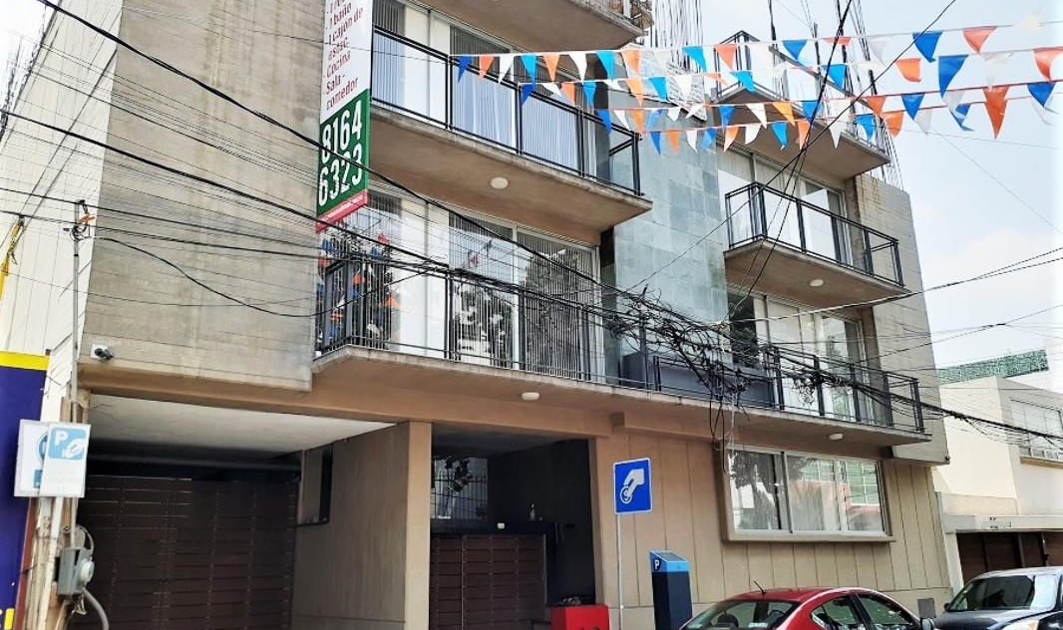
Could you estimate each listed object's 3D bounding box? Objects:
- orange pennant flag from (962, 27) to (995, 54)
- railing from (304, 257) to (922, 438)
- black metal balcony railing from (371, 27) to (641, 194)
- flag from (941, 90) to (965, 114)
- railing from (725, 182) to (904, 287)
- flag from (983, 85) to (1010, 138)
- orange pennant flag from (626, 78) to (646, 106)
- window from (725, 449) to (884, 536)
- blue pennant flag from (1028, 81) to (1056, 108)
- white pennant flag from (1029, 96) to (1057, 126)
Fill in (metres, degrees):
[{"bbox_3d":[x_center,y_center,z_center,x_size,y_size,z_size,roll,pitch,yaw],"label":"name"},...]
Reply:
[{"bbox_3d":[3.204,-1.968,5.941,0.210,0.230,0.040,12,-4,42],"label":"orange pennant flag"},{"bbox_3d":[2.359,0.809,11.715,11.047,0.934,0.700,12,-20,-36],"label":"railing"},{"bbox_3d":[-0.375,-2.365,10.457,4.205,0.944,0.650,12,-20,-36],"label":"black metal balcony railing"},{"bbox_3d":[3.562,-1.796,6.996,0.040,0.220,0.180,12,1,-37],"label":"flag"},{"bbox_3d":[5.056,-1.244,14.516,4.156,0.944,0.650,12,-20,-36],"label":"railing"},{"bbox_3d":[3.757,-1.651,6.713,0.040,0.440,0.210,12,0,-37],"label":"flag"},{"bbox_3d":[1.150,-2.436,9.067,0.210,0.320,0.040,13,-2,45],"label":"orange pennant flag"},{"bbox_3d":[4.772,3.024,13.986,4.319,1.324,0.120,12,-20,-36],"label":"window"},{"bbox_3d":[3.955,-1.713,6.430,0.040,0.230,0.210,12,0,-37],"label":"blue pennant flag"},{"bbox_3d":[4.400,-1.752,7.126,0.040,0.260,0.210,11,0,-34],"label":"white pennant flag"}]

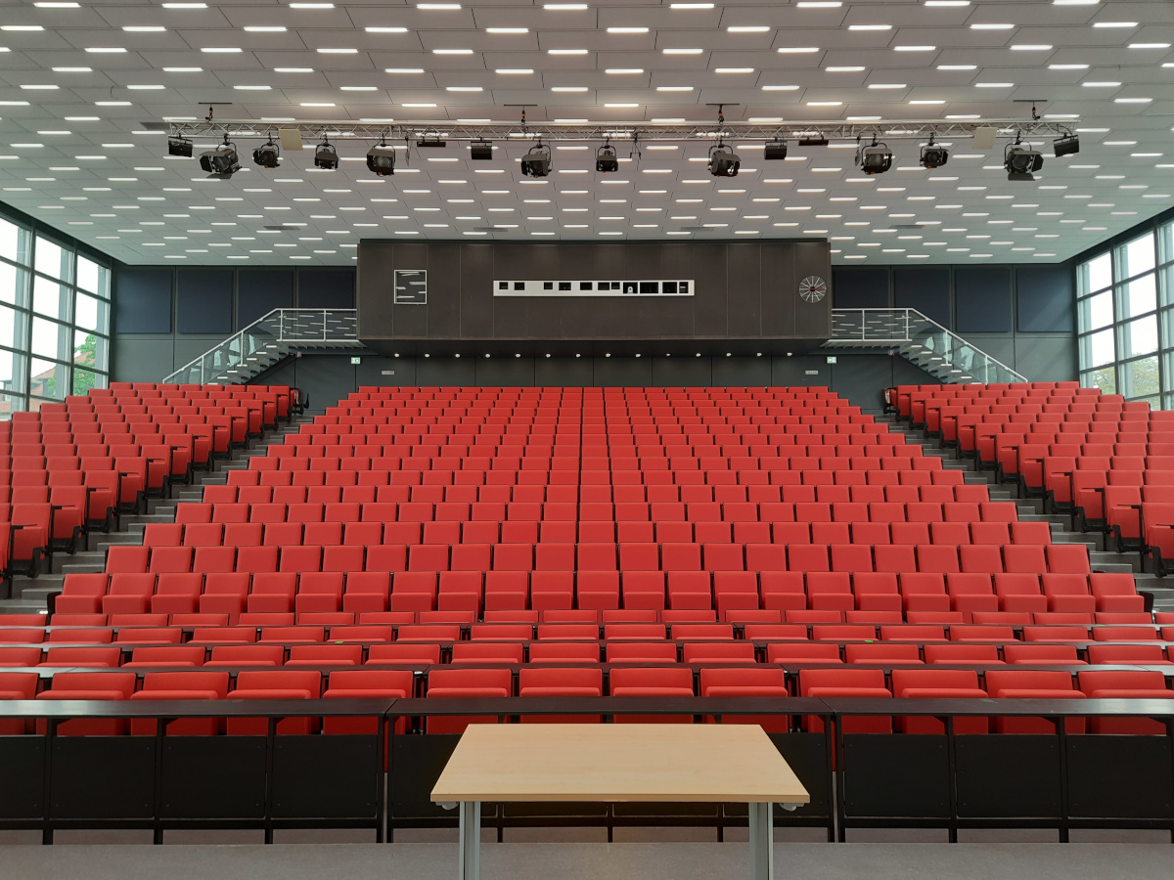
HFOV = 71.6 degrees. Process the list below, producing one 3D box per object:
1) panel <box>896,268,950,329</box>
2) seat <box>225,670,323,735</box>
[{"bbox_3d":[10.133,-4.195,24.616,1.680,1.930,0.100,0,-4,0],"label":"panel"},{"bbox_3d":[-1.949,1.812,5.051,0.525,0.700,0.330,0,-4,-3],"label":"seat"}]

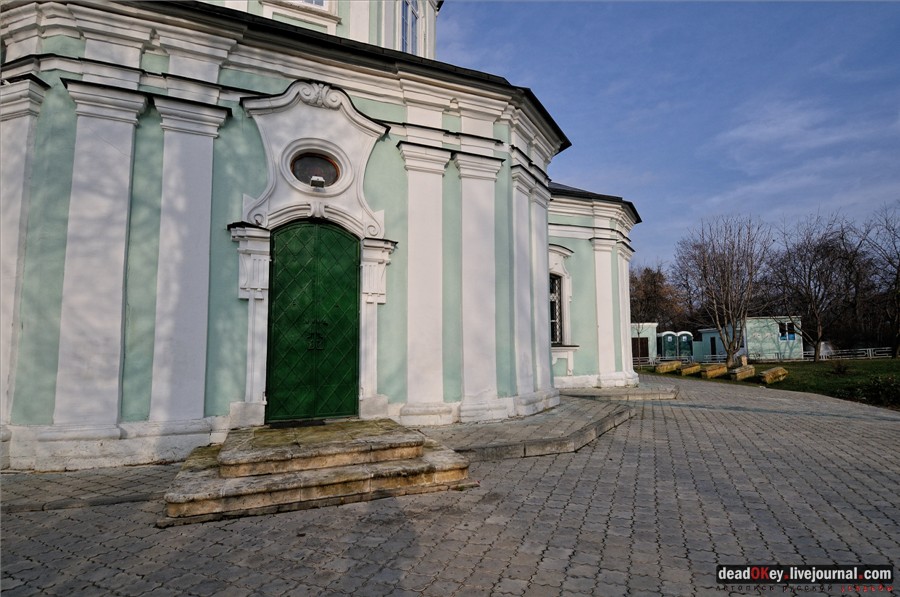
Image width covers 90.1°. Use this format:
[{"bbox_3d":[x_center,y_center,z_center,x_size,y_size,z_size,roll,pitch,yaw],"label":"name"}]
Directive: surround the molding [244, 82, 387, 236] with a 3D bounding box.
[{"bbox_3d":[-1.878,-1.987,6.386,1.930,2.300,0.280,2,-6,-23],"label":"molding"}]

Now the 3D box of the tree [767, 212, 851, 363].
[{"bbox_3d":[24.244,-0.742,30.300,4.800,9.500,4.800,-4,-7,38],"label":"tree"}]

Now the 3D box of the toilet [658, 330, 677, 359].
[{"bbox_3d":[16.844,3.653,34.856,1.120,2.220,1.120,-1,-5,5],"label":"toilet"}]

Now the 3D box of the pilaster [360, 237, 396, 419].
[{"bbox_3d":[-1.102,0.435,6.829,0.535,2.713,0.275,2,-6,-23],"label":"pilaster"}]

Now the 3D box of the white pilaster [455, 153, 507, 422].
[{"bbox_3d":[0.512,-0.233,7.620,0.972,4.463,0.259,2,-6,-23],"label":"white pilaster"}]

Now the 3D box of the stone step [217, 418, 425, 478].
[{"bbox_3d":[-1.563,1.756,5.475,2.120,0.250,1.550,2,-6,-23],"label":"stone step"}]

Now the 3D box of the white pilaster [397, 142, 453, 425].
[{"bbox_3d":[-0.413,-0.281,7.222,0.948,4.463,0.259,2,-6,-23],"label":"white pilaster"}]

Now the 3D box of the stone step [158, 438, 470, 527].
[{"bbox_3d":[-1.503,1.981,5.325,3.013,0.259,1.960,2,-6,-23],"label":"stone step"}]

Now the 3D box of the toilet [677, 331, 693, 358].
[{"bbox_3d":[17.284,3.546,33.400,1.120,2.250,1.150,-1,-5,9],"label":"toilet"}]

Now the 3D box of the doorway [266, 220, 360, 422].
[{"bbox_3d":[-1.924,0.287,6.446,1.270,2.850,0.120,2,-6,-23],"label":"doorway"}]

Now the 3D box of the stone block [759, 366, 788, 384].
[{"bbox_3d":[11.952,2.856,16.600,1.500,0.420,0.500,4,-6,-37],"label":"stone block"}]

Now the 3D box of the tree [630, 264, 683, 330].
[{"bbox_3d":[20.939,1.283,45.904,6.800,8.800,6.500,-2,-6,24],"label":"tree"}]

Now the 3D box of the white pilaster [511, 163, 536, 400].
[{"bbox_3d":[1.296,-0.308,7.822,0.240,3.880,0.720,-3,-6,32],"label":"white pilaster"}]

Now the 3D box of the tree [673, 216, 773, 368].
[{"bbox_3d":[14.975,-0.329,24.600,4.800,8.000,4.700,-3,-6,31],"label":"tree"}]

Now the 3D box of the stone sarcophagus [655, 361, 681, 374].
[{"bbox_3d":[10.383,3.296,21.400,1.700,0.400,0.500,4,-6,-37],"label":"stone sarcophagus"}]

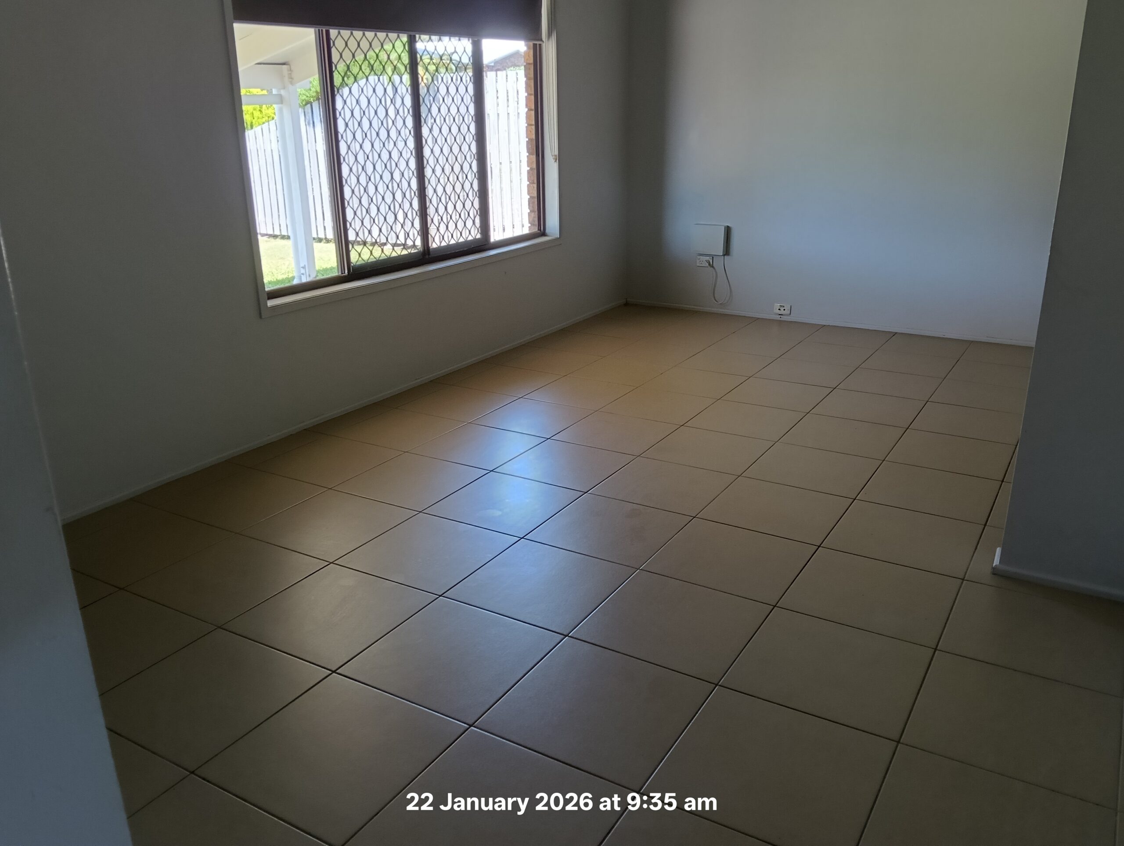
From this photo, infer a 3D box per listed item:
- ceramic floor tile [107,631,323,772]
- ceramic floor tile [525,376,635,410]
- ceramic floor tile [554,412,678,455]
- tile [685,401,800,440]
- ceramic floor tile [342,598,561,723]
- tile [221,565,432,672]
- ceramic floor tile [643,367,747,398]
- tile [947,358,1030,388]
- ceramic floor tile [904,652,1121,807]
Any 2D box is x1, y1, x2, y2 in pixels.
[{"bbox_3d":[-0.921,0.701,2.284,0.453,0.010,0.453,10,22,30],"label":"ceramic floor tile"},{"bbox_3d":[0.102,-0.161,4.698,0.450,0.010,0.450,10,22,30],"label":"ceramic floor tile"},{"bbox_3d":[0.261,0.048,4.122,0.453,0.010,0.453,10,22,30],"label":"ceramic floor tile"},{"bbox_3d":[0.876,-0.014,4.194,0.446,0.010,0.446,11,22,30],"label":"tile"},{"bbox_3d":[-0.307,0.660,2.499,0.459,0.010,0.459,10,22,30],"label":"ceramic floor tile"},{"bbox_3d":[-0.679,0.563,2.608,0.446,0.010,0.446,10,22,29],"label":"tile"},{"bbox_3d":[0.741,-0.221,4.836,0.450,0.010,0.450,10,22,30],"label":"ceramic floor tile"},{"bbox_3d":[2.408,-0.267,4.873,0.450,0.010,0.450,10,22,30],"label":"tile"},{"bbox_3d":[1.127,0.743,2.171,0.459,0.010,0.459,10,22,30],"label":"ceramic floor tile"}]

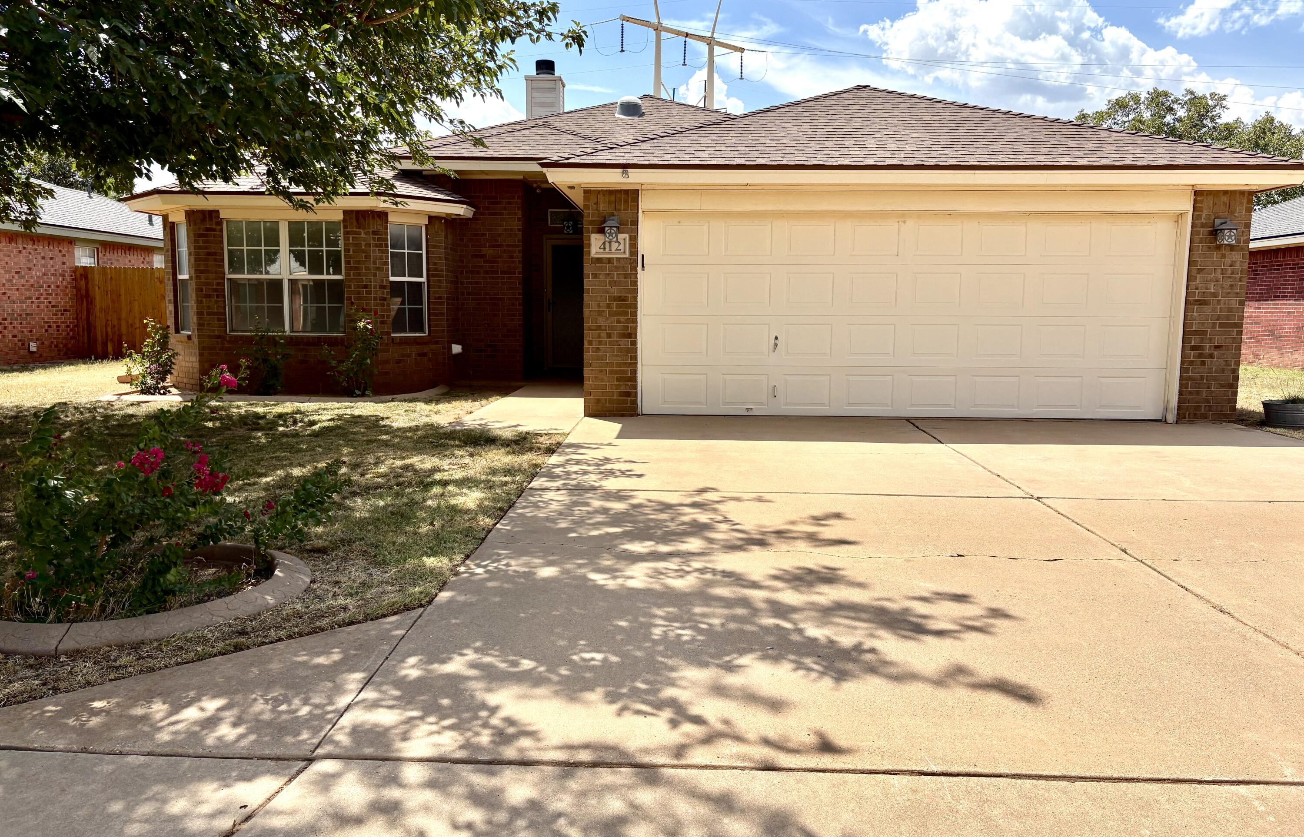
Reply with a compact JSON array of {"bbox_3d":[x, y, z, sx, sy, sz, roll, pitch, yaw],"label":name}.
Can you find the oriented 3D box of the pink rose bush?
[{"bbox_3d":[-2.147,0.254,4.472,1.360,0.980,1.080,1,7,3],"label":"pink rose bush"}]

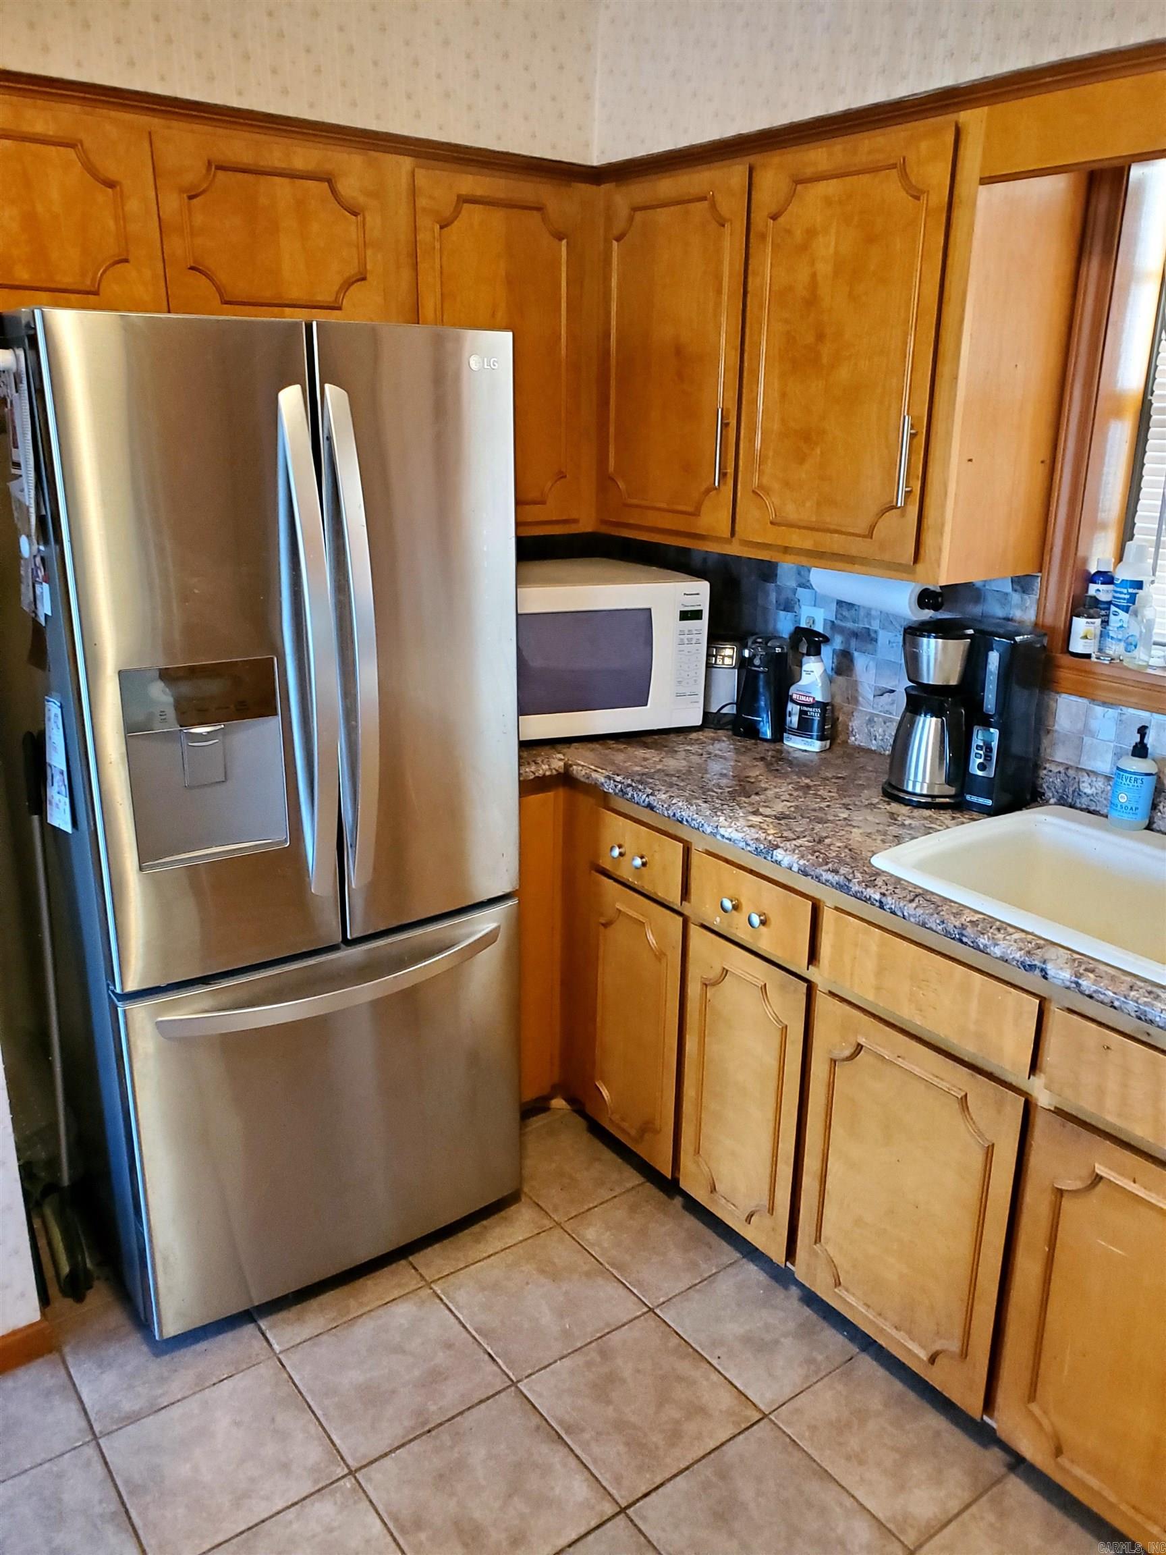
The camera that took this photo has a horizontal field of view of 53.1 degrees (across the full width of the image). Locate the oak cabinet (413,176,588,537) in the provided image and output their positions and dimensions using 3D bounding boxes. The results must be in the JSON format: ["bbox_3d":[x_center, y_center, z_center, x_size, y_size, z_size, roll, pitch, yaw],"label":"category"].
[{"bbox_3d":[-0.243,-0.913,2.591,0.441,0.716,0.310,-13,22,-36],"label":"oak cabinet"}]

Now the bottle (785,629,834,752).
[{"bbox_3d":[0.503,-0.199,2.571,0.055,0.264,0.107,-13,22,-36],"label":"bottle"}]

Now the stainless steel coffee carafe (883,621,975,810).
[{"bbox_3d":[0.669,-0.123,2.237,0.160,0.325,0.170,-5,19,-17],"label":"stainless steel coffee carafe"}]

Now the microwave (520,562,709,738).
[{"bbox_3d":[-0.082,-0.307,2.762,0.575,0.340,0.460,-8,20,-26],"label":"microwave"}]

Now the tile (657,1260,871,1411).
[{"bbox_3d":[0.333,1.029,2.189,0.271,0.010,0.302,-12,22,-35],"label":"tile"}]

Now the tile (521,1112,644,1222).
[{"bbox_3d":[-0.035,0.875,2.659,0.271,0.010,0.302,-12,22,-35],"label":"tile"}]

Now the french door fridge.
[{"bbox_3d":[-0.626,0.048,2.320,0.755,1.760,0.790,-10,21,-31],"label":"french door fridge"}]

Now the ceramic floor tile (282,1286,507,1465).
[{"bbox_3d":[-0.333,1.056,2.081,0.302,0.010,0.302,-12,22,-35],"label":"ceramic floor tile"}]

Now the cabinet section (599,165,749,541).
[{"bbox_3d":[0.311,-0.895,2.545,0.335,0.690,0.441,-12,21,-35],"label":"cabinet section"}]

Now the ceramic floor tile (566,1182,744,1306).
[{"bbox_3d":[0.149,0.952,2.424,0.271,0.010,0.302,-12,22,-35],"label":"ceramic floor tile"}]

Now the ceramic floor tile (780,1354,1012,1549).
[{"bbox_3d":[0.516,1.107,1.954,0.271,0.010,0.302,-12,22,-35],"label":"ceramic floor tile"}]

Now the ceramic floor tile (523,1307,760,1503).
[{"bbox_3d":[0.098,1.080,2.022,0.302,0.010,0.302,-12,22,-35],"label":"ceramic floor tile"}]

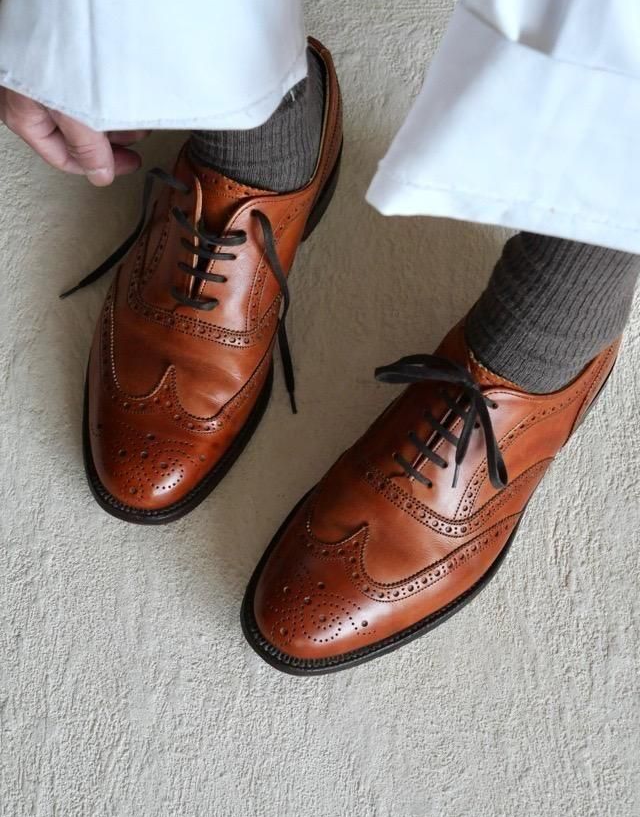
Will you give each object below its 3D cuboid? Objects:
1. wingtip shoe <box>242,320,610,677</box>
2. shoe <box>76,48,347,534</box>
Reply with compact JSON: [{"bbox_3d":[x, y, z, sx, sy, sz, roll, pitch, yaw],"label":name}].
[{"bbox_3d":[0.074,0.016,1.120,0.109,0.108,0.300,33,62,18],"label":"wingtip shoe"},{"bbox_3d":[-0.063,-0.087,1.181,0.109,0.108,0.300,19,59,10],"label":"shoe"}]

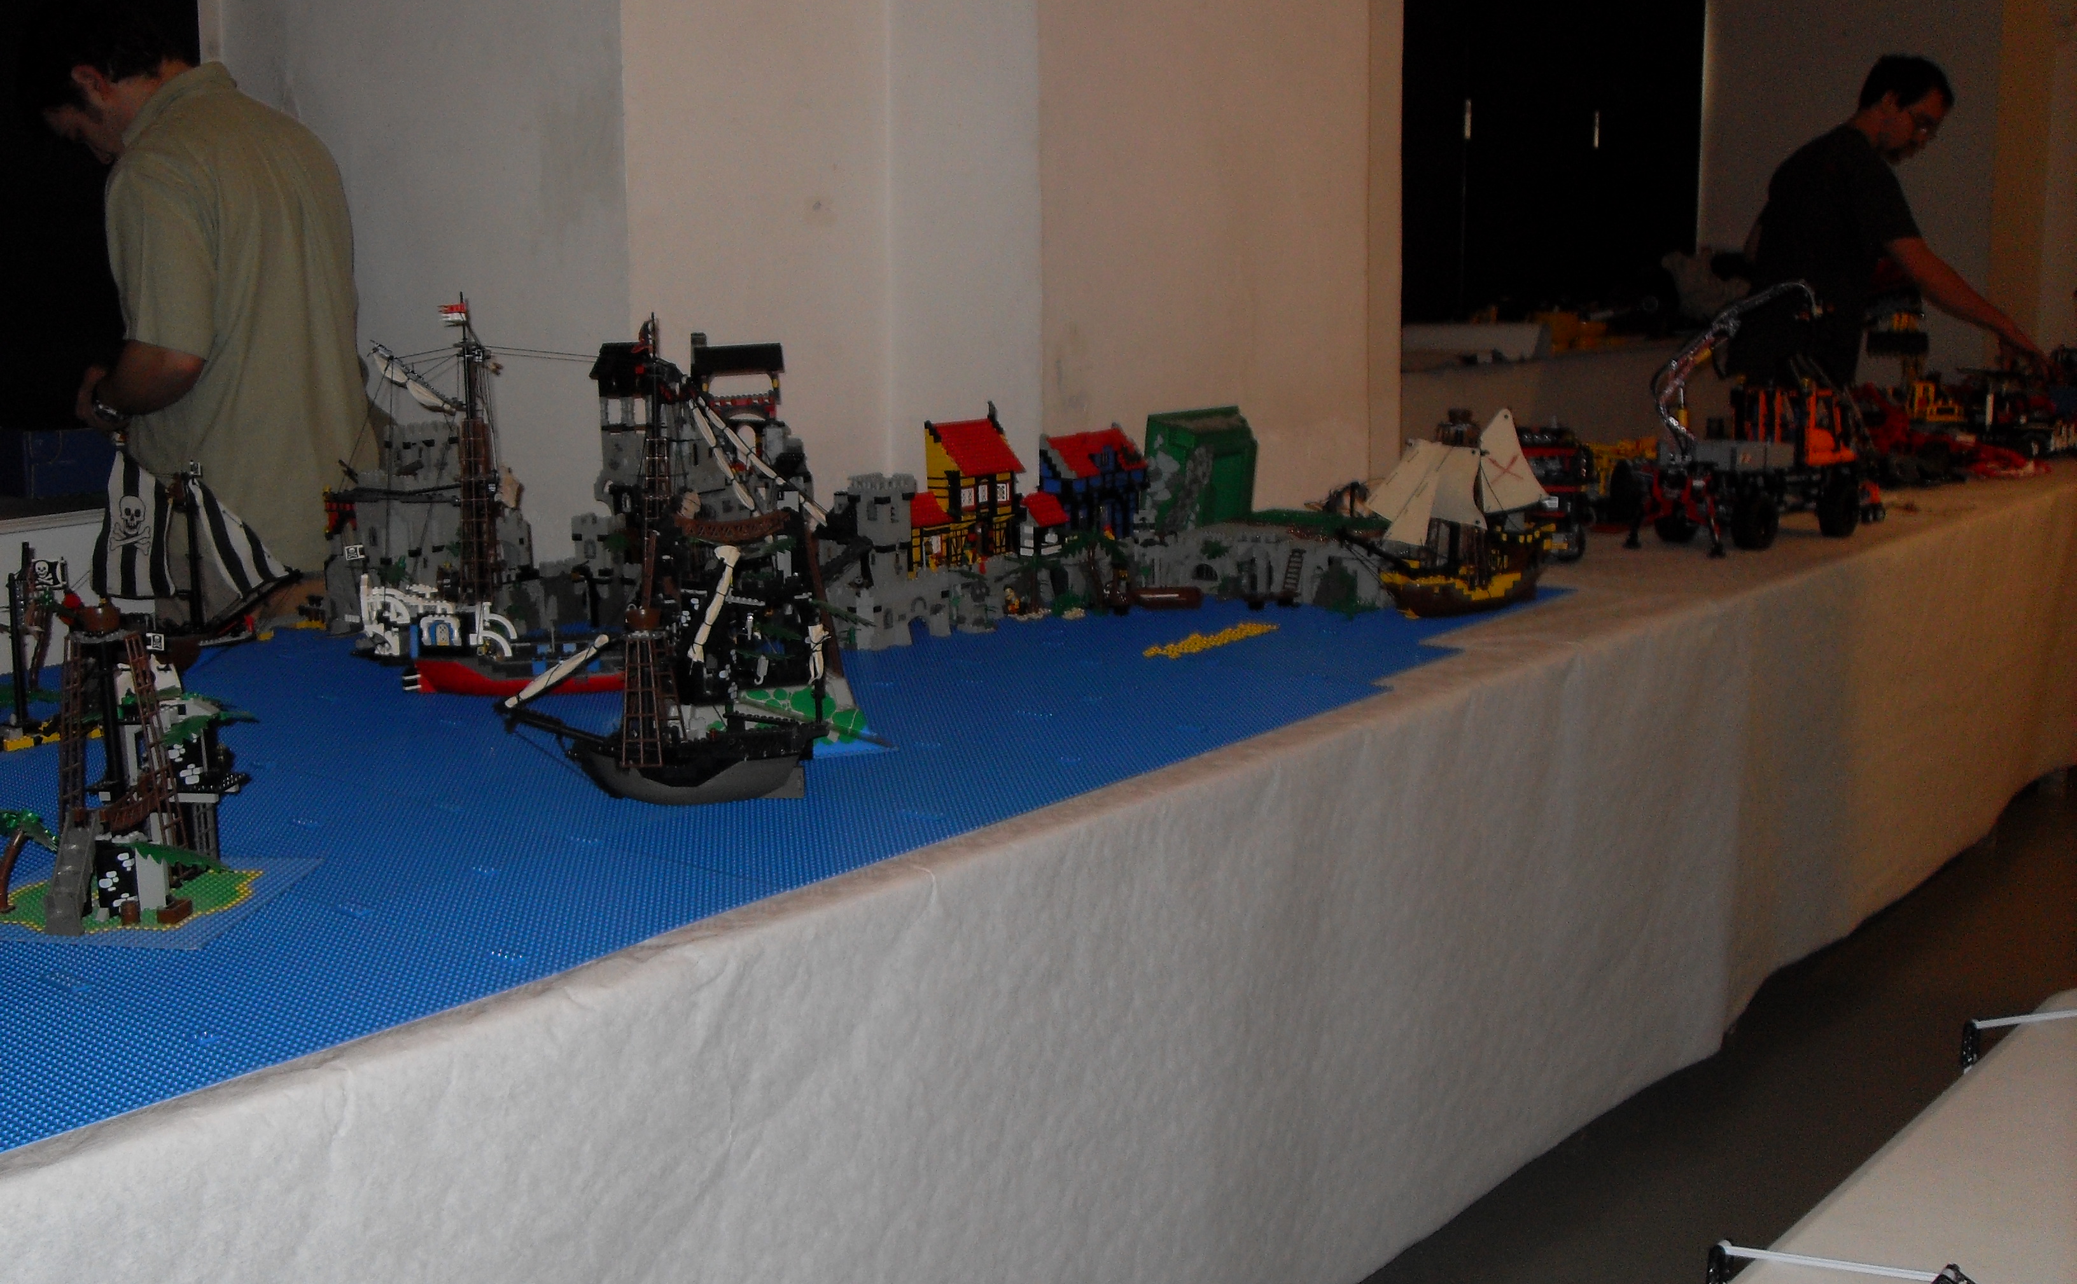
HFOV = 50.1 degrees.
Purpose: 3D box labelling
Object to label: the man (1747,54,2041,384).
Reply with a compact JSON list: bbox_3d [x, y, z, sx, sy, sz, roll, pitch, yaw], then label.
[{"bbox_3d":[2.033,-0.599,5.394,0.680,1.640,0.500,-2,11,-3],"label":"man"}]

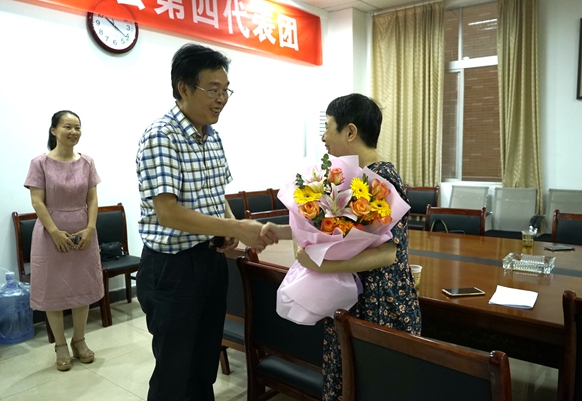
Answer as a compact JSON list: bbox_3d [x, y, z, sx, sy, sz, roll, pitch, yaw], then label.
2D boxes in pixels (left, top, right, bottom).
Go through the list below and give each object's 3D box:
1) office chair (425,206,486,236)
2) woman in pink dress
[{"bbox_3d":[1.087,0.531,3.366,0.460,0.925,0.550,4,8,39],"label":"office chair"},{"bbox_3d":[-1.437,0.256,3.030,0.480,1.655,0.340,-7,8,-42],"label":"woman in pink dress"}]

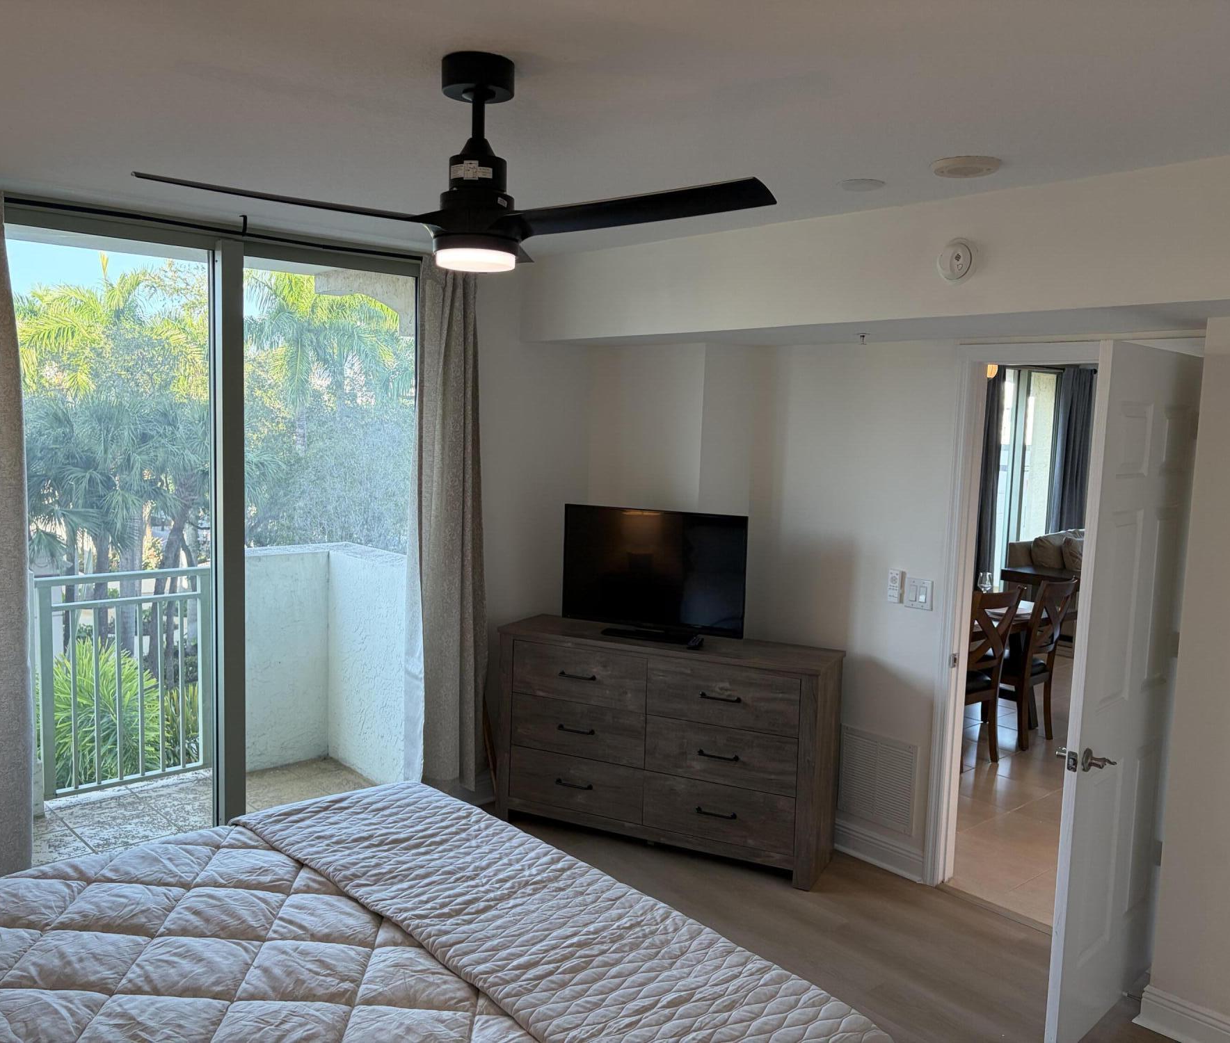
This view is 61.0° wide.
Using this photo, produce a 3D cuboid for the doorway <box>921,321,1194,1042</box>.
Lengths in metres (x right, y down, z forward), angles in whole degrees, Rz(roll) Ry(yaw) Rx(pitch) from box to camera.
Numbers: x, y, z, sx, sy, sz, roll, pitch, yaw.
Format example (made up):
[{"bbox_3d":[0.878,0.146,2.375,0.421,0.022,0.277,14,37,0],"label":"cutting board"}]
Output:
[{"bbox_3d":[1.344,0.456,3.590,0.941,2.177,0.969,-3,7,-42],"label":"doorway"}]

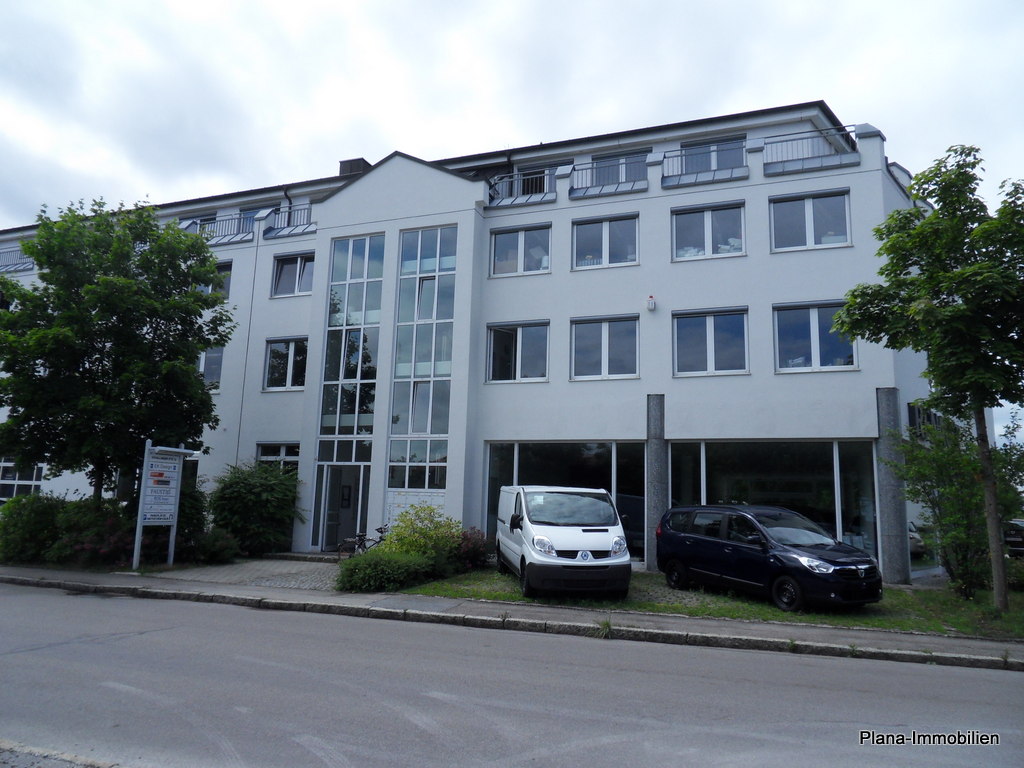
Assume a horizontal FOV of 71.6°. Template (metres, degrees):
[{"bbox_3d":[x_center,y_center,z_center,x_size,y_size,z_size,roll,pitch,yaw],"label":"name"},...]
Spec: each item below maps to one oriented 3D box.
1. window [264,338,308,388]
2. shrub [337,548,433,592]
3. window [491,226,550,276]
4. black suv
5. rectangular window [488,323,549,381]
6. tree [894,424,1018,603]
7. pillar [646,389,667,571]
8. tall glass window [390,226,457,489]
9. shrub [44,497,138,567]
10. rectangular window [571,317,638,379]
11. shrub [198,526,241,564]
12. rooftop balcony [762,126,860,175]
[{"bbox_3d":[-6.817,-0.605,21.845,1.830,1.700,0.170,-2,-10,20],"label":"window"},{"bbox_3d":[-2.355,3.553,13.729,1.350,0.700,1.800,-2,-11,20],"label":"shrub"},{"bbox_3d":[0.269,-4.032,21.628,2.000,1.619,0.160,-2,-11,20],"label":"window"},{"bbox_3d":[4.743,3.239,13.633,1.800,1.680,4.500,6,-10,-27],"label":"black suv"},{"bbox_3d":[0.150,-0.851,19.304,1.830,1.700,0.170,-2,-10,20],"label":"rectangular window"},{"bbox_3d":[8.871,2.413,14.198,2.300,3.467,2.300,-4,-11,31],"label":"tree"},{"bbox_3d":[3.613,2.410,17.532,0.500,4.320,0.500,-2,-10,20],"label":"pillar"},{"bbox_3d":[-2.700,-0.845,21.662,1.980,8.180,0.200,-2,-11,20],"label":"tall glass window"},{"bbox_3d":[-10.166,3.537,17.293,1.914,1.479,1.600,7,-11,-29],"label":"shrub"},{"bbox_3d":[2.645,-1.014,20.189,2.000,1.879,0.160,-2,-11,20],"label":"rectangular window"},{"bbox_3d":[-7.257,3.994,17.782,0.969,0.834,1.000,5,-10,-21],"label":"shrub"},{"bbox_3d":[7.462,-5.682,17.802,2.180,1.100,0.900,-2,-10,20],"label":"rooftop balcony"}]

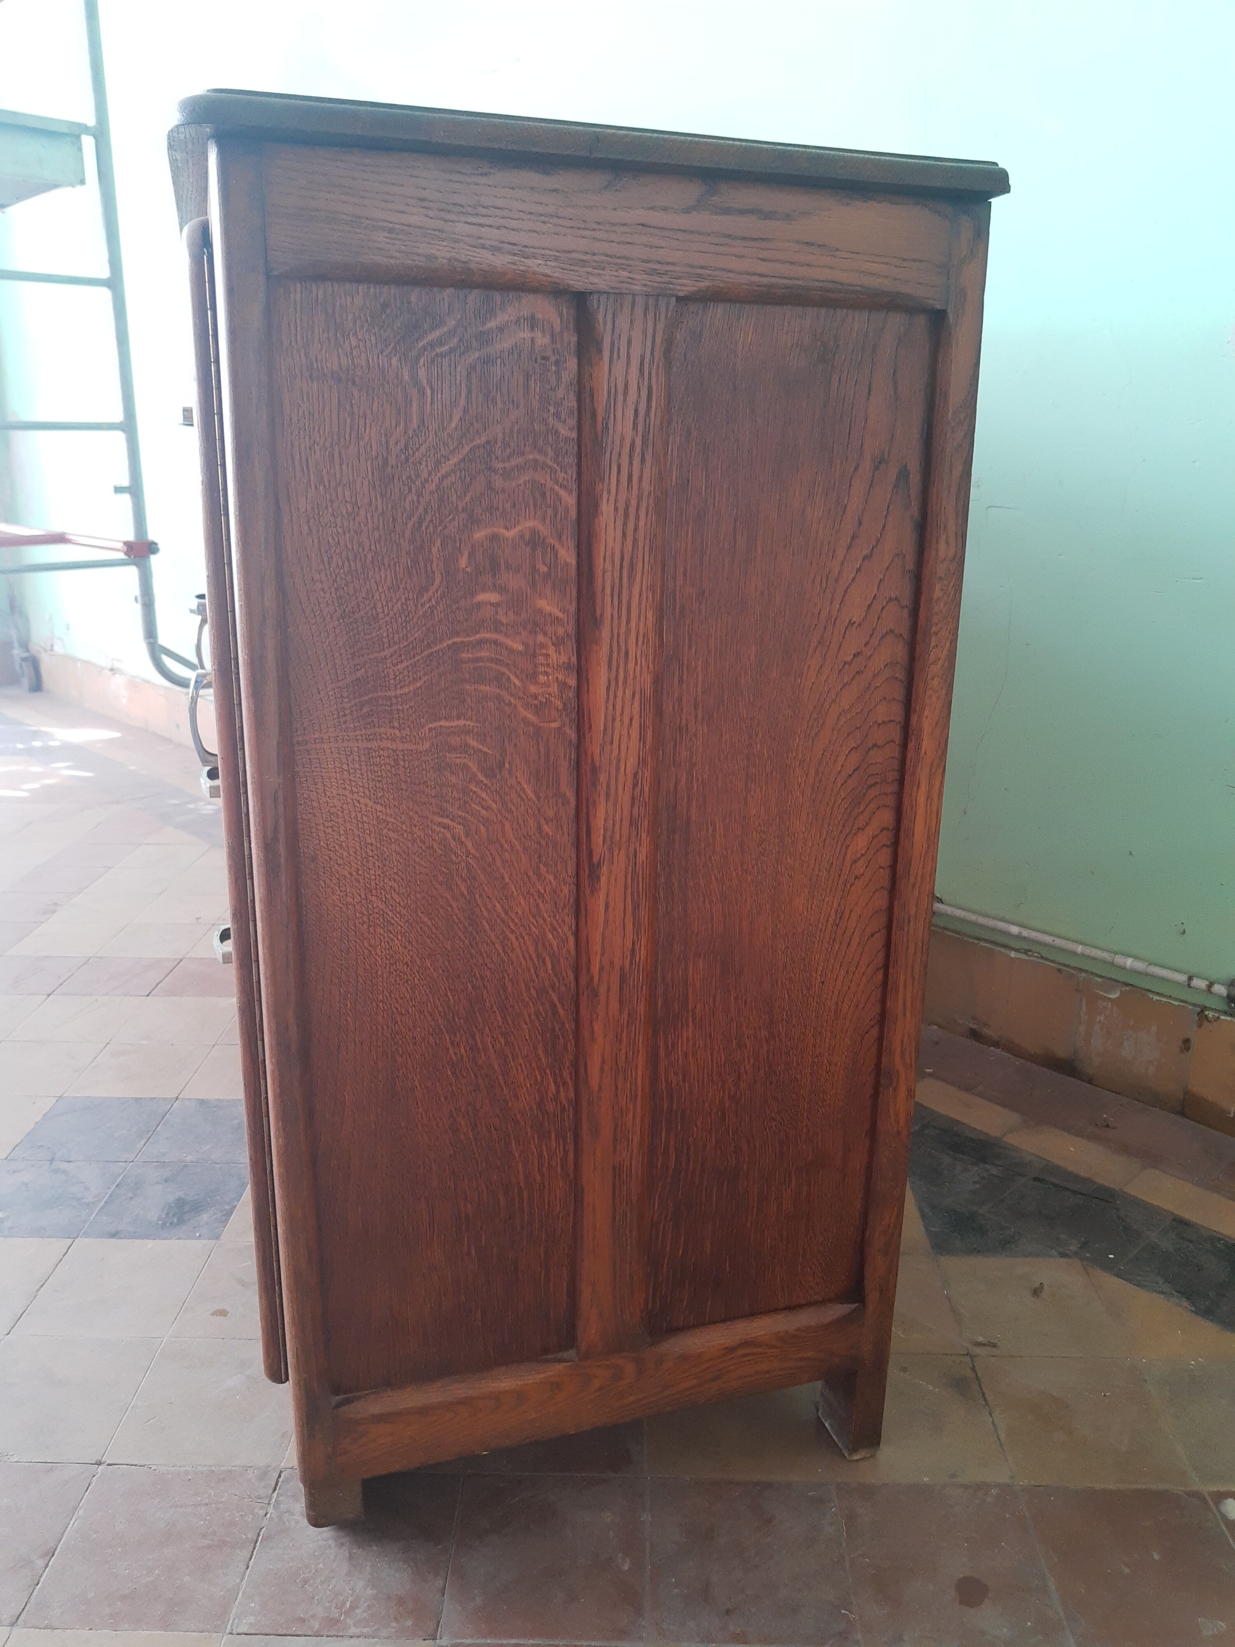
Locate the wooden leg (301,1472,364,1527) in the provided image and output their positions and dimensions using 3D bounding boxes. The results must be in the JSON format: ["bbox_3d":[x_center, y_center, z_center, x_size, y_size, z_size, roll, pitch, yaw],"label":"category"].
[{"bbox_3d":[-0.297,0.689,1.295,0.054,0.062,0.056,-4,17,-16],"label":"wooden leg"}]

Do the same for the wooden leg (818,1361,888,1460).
[{"bbox_3d":[0.266,0.637,1.390,0.038,0.122,0.070,-4,17,-16],"label":"wooden leg"}]

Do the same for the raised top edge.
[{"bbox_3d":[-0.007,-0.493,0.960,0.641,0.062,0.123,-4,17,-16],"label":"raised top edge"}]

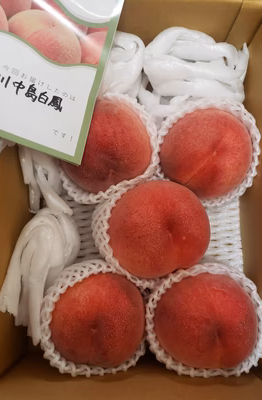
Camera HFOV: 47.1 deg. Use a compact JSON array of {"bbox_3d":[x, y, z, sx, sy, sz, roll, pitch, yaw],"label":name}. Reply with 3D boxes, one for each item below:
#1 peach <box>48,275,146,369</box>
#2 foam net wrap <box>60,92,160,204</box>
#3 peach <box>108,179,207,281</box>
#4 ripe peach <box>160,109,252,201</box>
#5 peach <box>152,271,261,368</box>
[{"bbox_3d":[-0.029,0.106,0.271,0.086,0.080,0.081,0,82,0],"label":"peach"},{"bbox_3d":[-0.021,-0.049,0.295,0.097,0.074,0.100,0,82,0],"label":"foam net wrap"},{"bbox_3d":[0.025,0.025,0.266,0.088,0.081,0.087,0,82,0],"label":"peach"},{"bbox_3d":[0.071,-0.044,0.289,0.085,0.080,0.085,0,82,0],"label":"ripe peach"},{"bbox_3d":[0.066,0.106,0.270,0.089,0.081,0.083,0,82,0],"label":"peach"}]

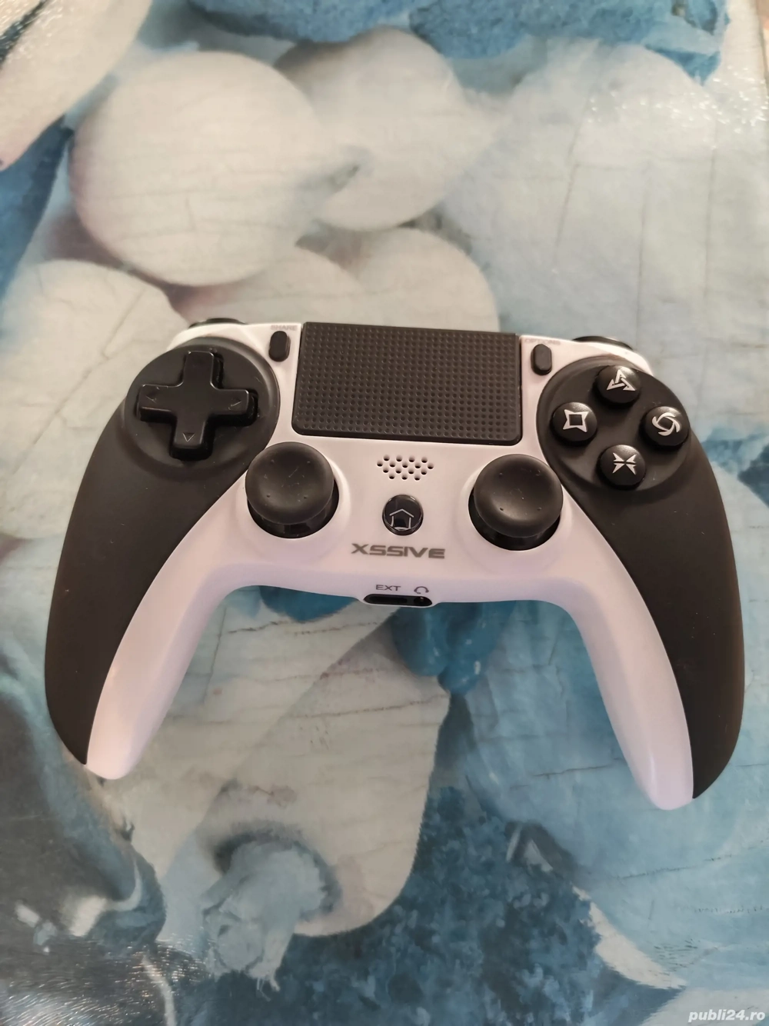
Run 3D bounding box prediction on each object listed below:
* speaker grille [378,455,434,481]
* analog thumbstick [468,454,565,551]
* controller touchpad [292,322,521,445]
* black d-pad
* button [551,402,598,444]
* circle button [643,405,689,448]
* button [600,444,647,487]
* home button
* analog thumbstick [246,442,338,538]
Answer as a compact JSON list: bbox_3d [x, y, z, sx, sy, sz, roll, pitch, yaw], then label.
[{"bbox_3d":[0.005,-0.010,0.185,0.013,0.001,0.006,3,69,0],"label":"speaker grille"},{"bbox_3d":[0.029,-0.002,0.179,0.019,0.011,0.019,3,69,0],"label":"analog thumbstick"},{"bbox_3d":[0.006,-0.031,0.193,0.054,0.003,0.029,3,69,0],"label":"controller touchpad"},{"bbox_3d":[-0.045,-0.026,0.189,0.026,0.005,0.026,3,69,0],"label":"black d-pad"},{"bbox_3d":[0.045,-0.022,0.189,0.010,0.003,0.010,3,69,0],"label":"button"},{"bbox_3d":[0.066,-0.021,0.189,0.010,0.003,0.010,3,69,0],"label":"circle button"},{"bbox_3d":[0.055,-0.011,0.185,0.010,0.003,0.010,3,69,0],"label":"button"},{"bbox_3d":[0.004,0.000,0.180,0.009,0.002,0.009,3,69,0],"label":"home button"},{"bbox_3d":[-0.021,-0.005,0.179,0.019,0.011,0.019,3,69,0],"label":"analog thumbstick"}]

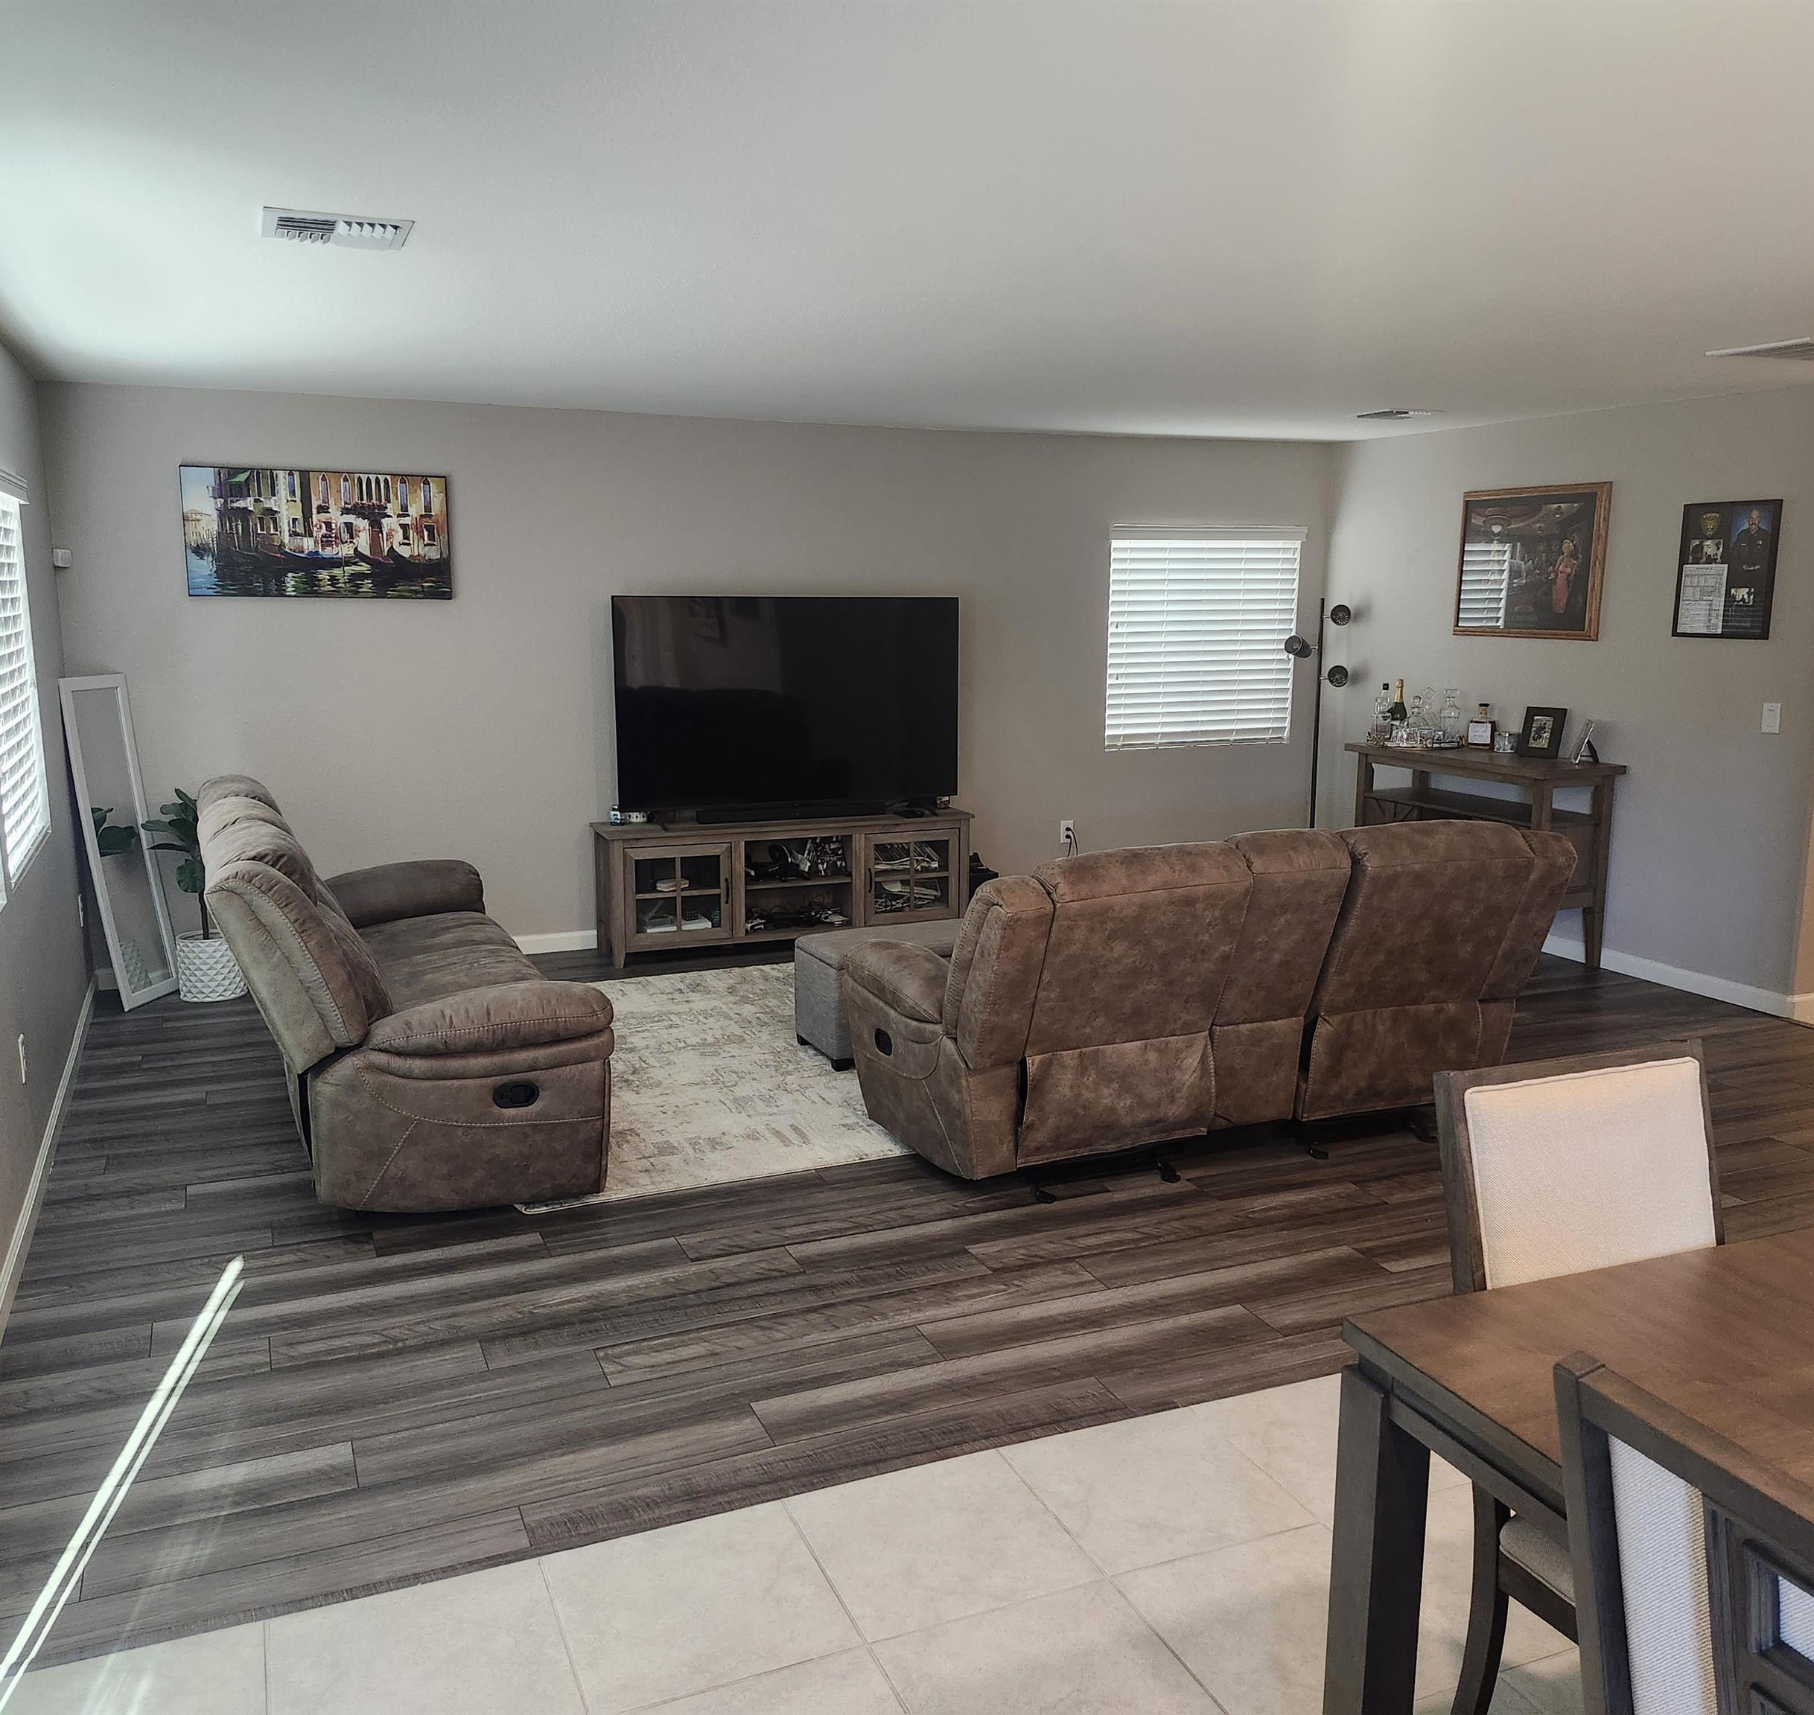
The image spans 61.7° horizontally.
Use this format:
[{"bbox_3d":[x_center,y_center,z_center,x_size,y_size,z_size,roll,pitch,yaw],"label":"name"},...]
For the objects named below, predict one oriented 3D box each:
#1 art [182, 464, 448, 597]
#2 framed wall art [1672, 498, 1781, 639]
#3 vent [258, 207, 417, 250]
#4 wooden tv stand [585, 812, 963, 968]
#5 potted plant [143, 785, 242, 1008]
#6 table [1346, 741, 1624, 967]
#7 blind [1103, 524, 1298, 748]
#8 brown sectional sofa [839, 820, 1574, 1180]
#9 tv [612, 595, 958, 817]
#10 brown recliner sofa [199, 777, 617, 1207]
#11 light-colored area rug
[{"bbox_3d":[-2.435,-1.342,6.328,1.030,0.523,0.035,-4,11,-24],"label":"art"},{"bbox_3d":[3.263,-1.147,6.070,0.025,0.551,0.460,-4,11,-23],"label":"framed wall art"},{"bbox_3d":[-1.244,-1.370,3.324,0.300,0.025,0.300,-4,11,-24],"label":"vent"},{"bbox_3d":[-0.548,0.117,7.070,1.751,0.574,0.412,-4,11,-23],"label":"wooden tv stand"},{"bbox_3d":[-2.838,0.140,6.190,0.450,0.880,0.400,-4,11,-24],"label":"potted plant"},{"bbox_3d":[2.670,-0.030,7.122,0.493,0.900,1.217,-4,11,-23],"label":"table"},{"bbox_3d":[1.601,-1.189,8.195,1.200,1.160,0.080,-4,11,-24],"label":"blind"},{"bbox_3d":[0.960,0.351,4.782,2.130,0.970,0.970,-4,11,-24],"label":"brown sectional sofa"},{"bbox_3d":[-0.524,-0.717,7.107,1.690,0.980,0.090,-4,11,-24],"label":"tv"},{"bbox_3d":[-1.668,0.306,4.817,0.966,0.970,2.143,-4,11,-23],"label":"brown recliner sofa"},{"bbox_3d":[-0.100,0.654,5.679,3.050,0.012,2.349,-4,11,-23],"label":"light-colored area rug"}]

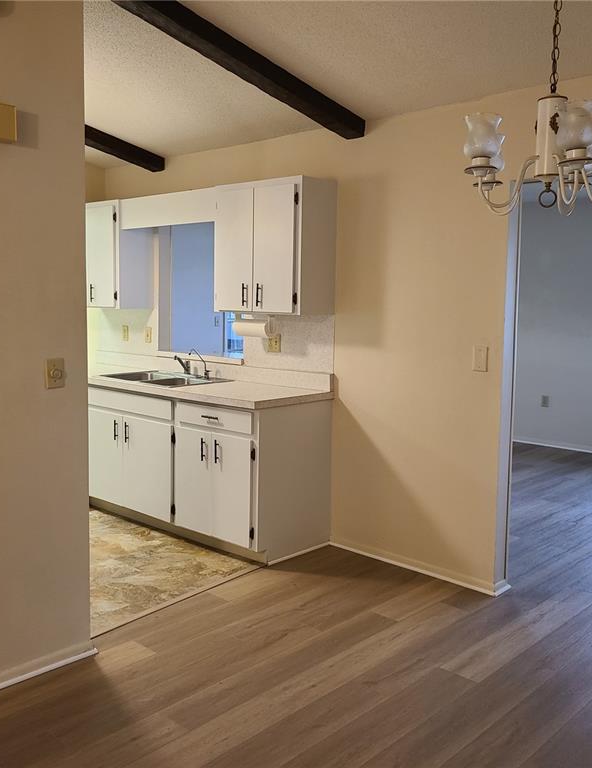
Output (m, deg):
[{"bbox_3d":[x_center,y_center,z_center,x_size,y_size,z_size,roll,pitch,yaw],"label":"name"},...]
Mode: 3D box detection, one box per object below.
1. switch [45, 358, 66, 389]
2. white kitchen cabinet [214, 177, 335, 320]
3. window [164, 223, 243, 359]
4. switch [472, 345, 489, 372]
[{"bbox_3d":[-0.909,-0.038,2.920,0.016,0.114,0.073,7,9,44],"label":"switch"},{"bbox_3d":[-0.141,-0.804,4.592,0.742,0.764,0.300,7,9,44],"label":"white kitchen cabinet"},{"bbox_3d":[-0.633,-0.674,5.384,0.960,0.950,0.120,7,9,44],"label":"window"},{"bbox_3d":[0.915,-0.122,3.822,0.075,0.117,0.010,7,9,44],"label":"switch"}]

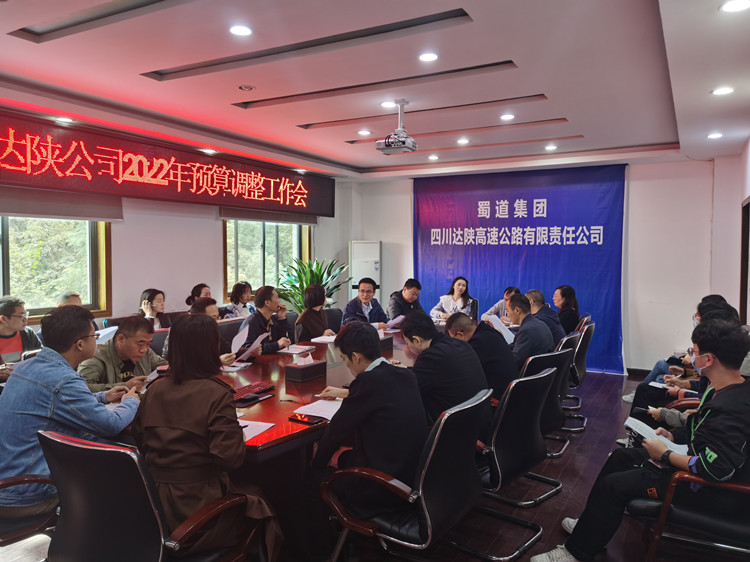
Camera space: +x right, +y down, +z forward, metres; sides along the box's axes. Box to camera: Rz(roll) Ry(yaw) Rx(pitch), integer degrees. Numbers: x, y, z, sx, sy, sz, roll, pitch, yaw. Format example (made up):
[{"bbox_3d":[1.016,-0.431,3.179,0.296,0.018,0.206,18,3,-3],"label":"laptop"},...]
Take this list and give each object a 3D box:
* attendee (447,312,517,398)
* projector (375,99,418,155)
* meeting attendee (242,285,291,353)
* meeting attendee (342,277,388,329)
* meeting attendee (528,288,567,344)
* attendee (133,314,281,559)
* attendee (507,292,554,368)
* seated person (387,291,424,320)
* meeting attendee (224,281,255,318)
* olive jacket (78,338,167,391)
[{"bbox_3d":[0.620,0.797,4.089,0.850,1.180,0.550,2,3,29],"label":"attendee"},{"bbox_3d":[0.182,-1.272,4.830,0.300,0.450,0.260,1,3,29],"label":"projector"},{"bbox_3d":[-0.966,0.693,5.207,0.780,1.270,0.520,2,3,29],"label":"meeting attendee"},{"bbox_3d":[-0.062,0.618,6.831,0.550,1.280,0.780,-1,3,-31],"label":"meeting attendee"},{"bbox_3d":[1.500,0.695,5.580,0.780,1.230,0.500,1,3,25],"label":"meeting attendee"},{"bbox_3d":[-0.654,0.799,2.472,0.520,1.310,0.800,2,3,29],"label":"attendee"},{"bbox_3d":[1.118,0.726,4.932,0.800,1.250,0.520,2,3,29],"label":"attendee"},{"bbox_3d":[0.360,0.652,6.500,0.750,1.240,0.520,2,3,35],"label":"seated person"},{"bbox_3d":[-1.515,0.633,6.888,0.750,1.230,0.480,2,3,34],"label":"meeting attendee"},{"bbox_3d":[-1.659,0.648,3.816,0.580,0.540,0.520,-2,3,-41],"label":"olive jacket"}]

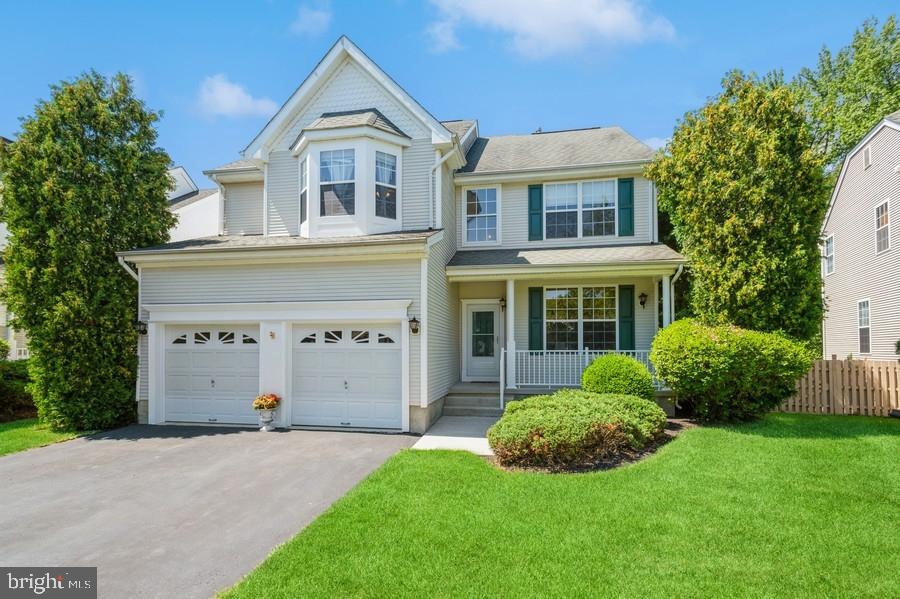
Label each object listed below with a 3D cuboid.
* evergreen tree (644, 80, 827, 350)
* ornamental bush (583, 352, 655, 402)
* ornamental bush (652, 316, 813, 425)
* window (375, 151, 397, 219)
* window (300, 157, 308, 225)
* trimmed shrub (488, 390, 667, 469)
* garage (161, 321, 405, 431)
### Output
[{"bbox_3d":[7.150,-1.396,10.950,3.750,8.530,3.650,0,-2,10],"label":"evergreen tree"},{"bbox_3d":[3.490,1.883,8.900,1.460,1.530,1.460,0,-2,10],"label":"ornamental bush"},{"bbox_3d":[6.150,1.564,9.550,3.050,2.260,2.600,0,-2,10],"label":"ornamental bush"},{"bbox_3d":[-1.454,-2.604,9.679,0.556,1.470,0.120,1,-2,-35],"label":"window"},{"bbox_3d":[-3.443,-2.550,10.026,0.120,1.470,0.556,1,-2,-35],"label":"window"},{"bbox_3d":[2.220,2.078,7.200,2.850,0.940,1.950,0,-2,-5],"label":"trimmed shrub"},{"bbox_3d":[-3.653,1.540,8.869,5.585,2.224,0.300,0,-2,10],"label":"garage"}]

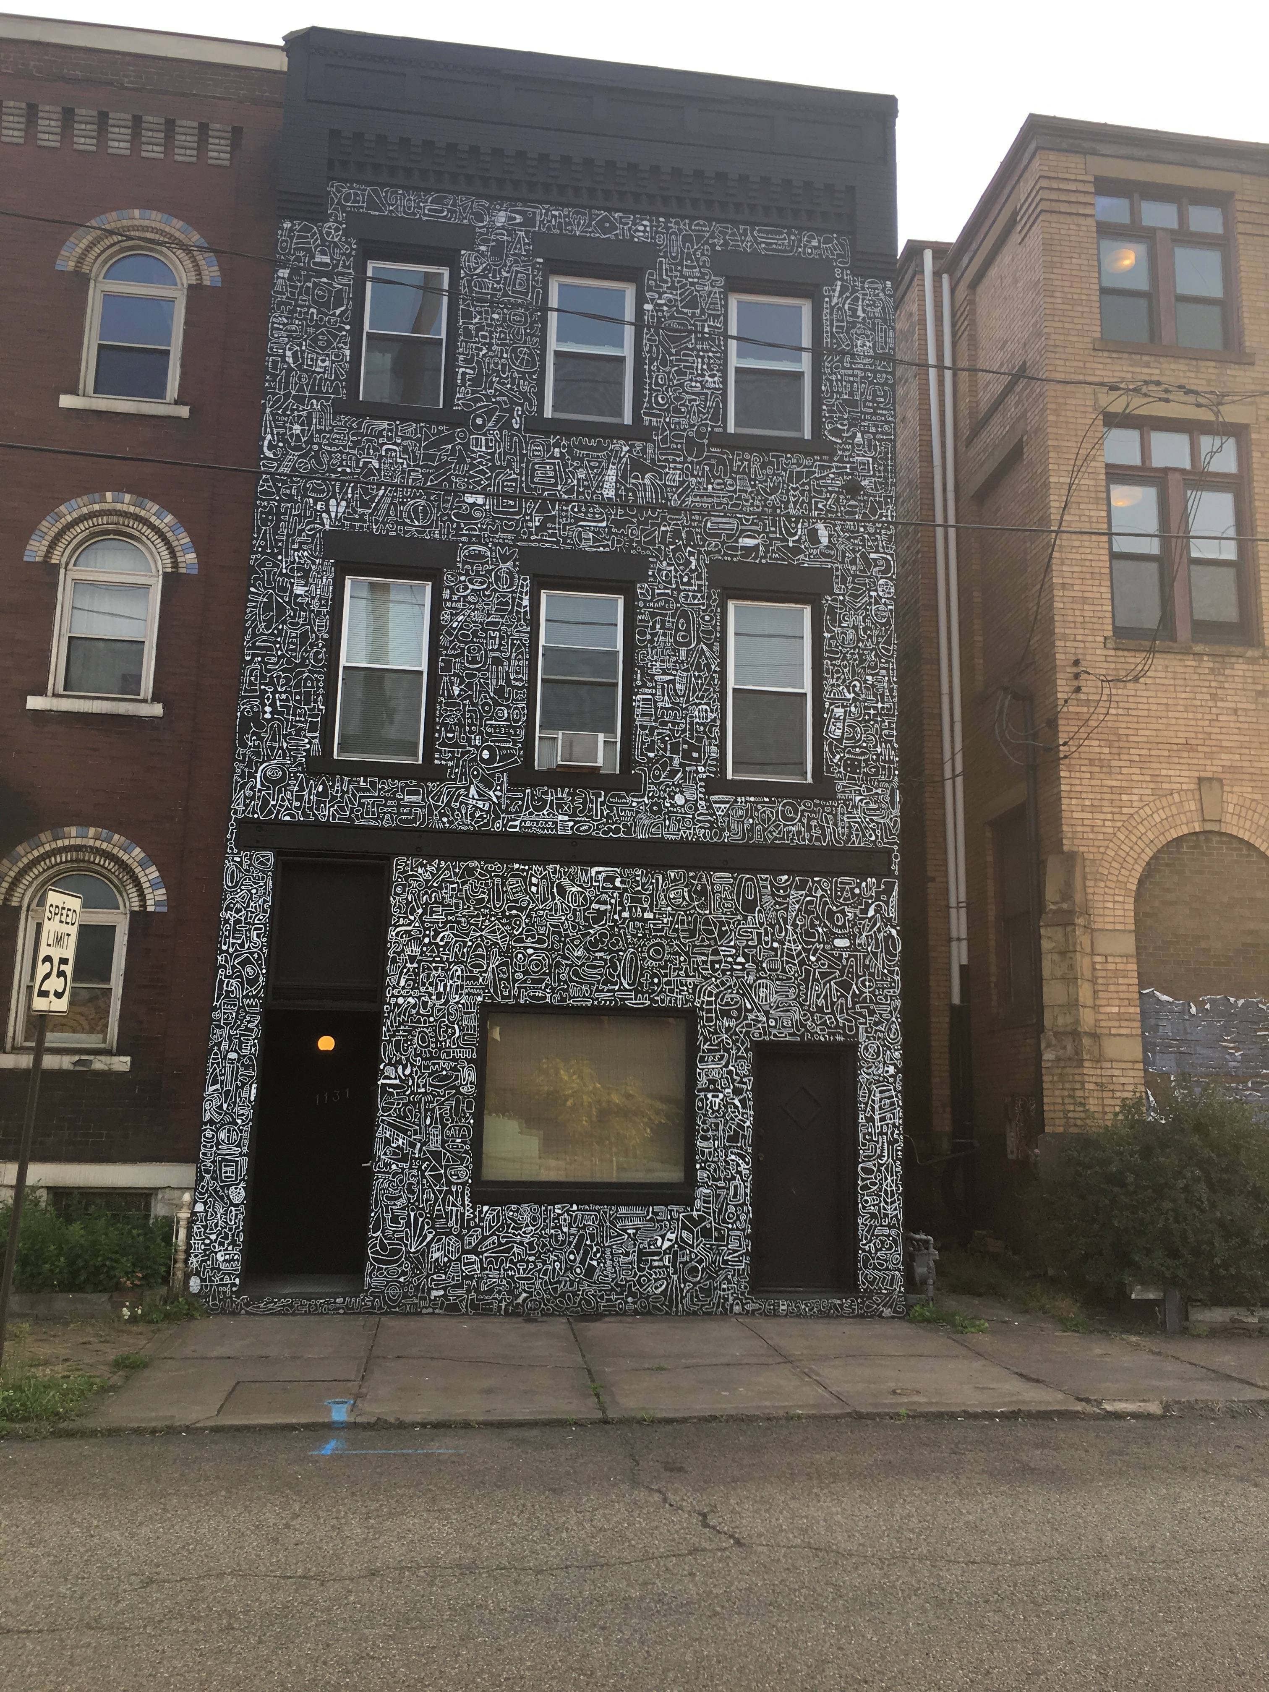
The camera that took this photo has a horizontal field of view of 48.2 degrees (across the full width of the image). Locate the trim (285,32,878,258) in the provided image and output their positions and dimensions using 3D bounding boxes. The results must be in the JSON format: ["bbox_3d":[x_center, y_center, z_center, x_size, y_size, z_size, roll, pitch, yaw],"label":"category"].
[{"bbox_3d":[-0.373,-6.595,13.630,5.900,1.850,0.360,3,-10,-7],"label":"trim"}]

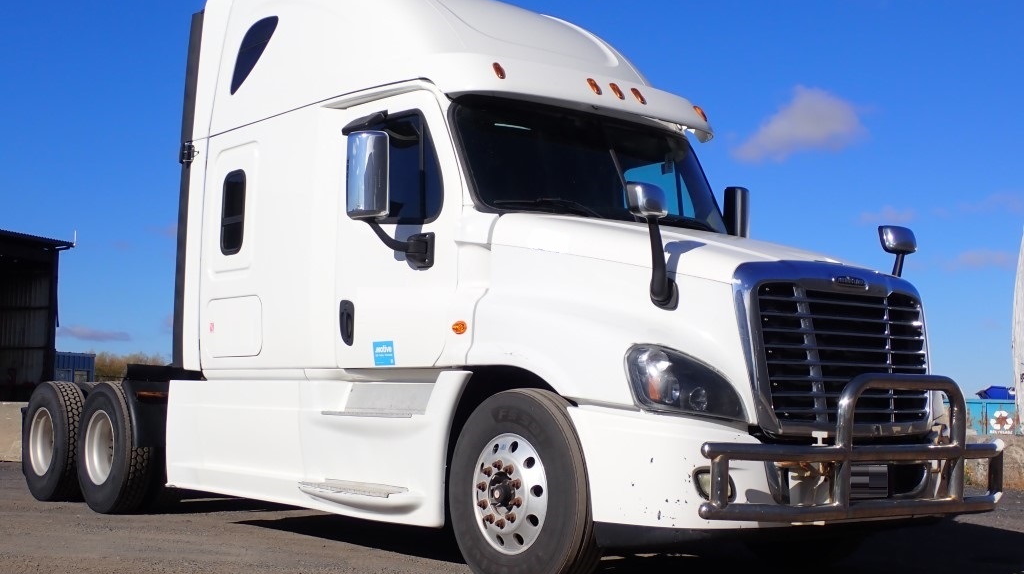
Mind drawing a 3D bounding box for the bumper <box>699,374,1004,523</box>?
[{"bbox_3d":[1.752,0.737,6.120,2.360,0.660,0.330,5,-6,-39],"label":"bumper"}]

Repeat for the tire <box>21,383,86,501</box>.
[{"bbox_3d":[-4.024,1.367,11.469,0.280,1.020,1.020,5,-6,-39],"label":"tire"}]

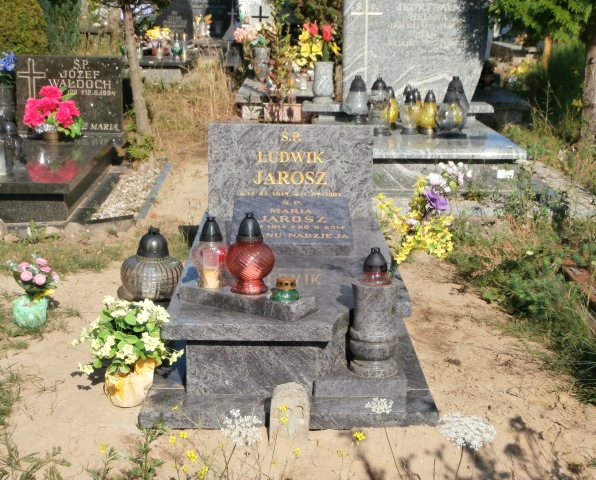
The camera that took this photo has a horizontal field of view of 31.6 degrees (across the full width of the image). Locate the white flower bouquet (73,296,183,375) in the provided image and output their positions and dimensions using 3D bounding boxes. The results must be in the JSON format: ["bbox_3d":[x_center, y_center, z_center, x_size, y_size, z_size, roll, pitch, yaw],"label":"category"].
[{"bbox_3d":[-0.586,0.328,3.620,0.380,0.265,0.320,0,12,-1],"label":"white flower bouquet"}]

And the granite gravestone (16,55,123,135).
[{"bbox_3d":[-1.782,-1.131,8.220,0.830,0.630,0.080,0,12,-2],"label":"granite gravestone"}]

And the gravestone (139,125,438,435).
[{"bbox_3d":[-0.035,0.015,4.459,1.000,0.820,2.050,0,12,0],"label":"gravestone"}]

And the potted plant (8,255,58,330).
[{"bbox_3d":[-1.141,0.221,4.530,0.220,0.315,0.200,0,12,-1],"label":"potted plant"}]

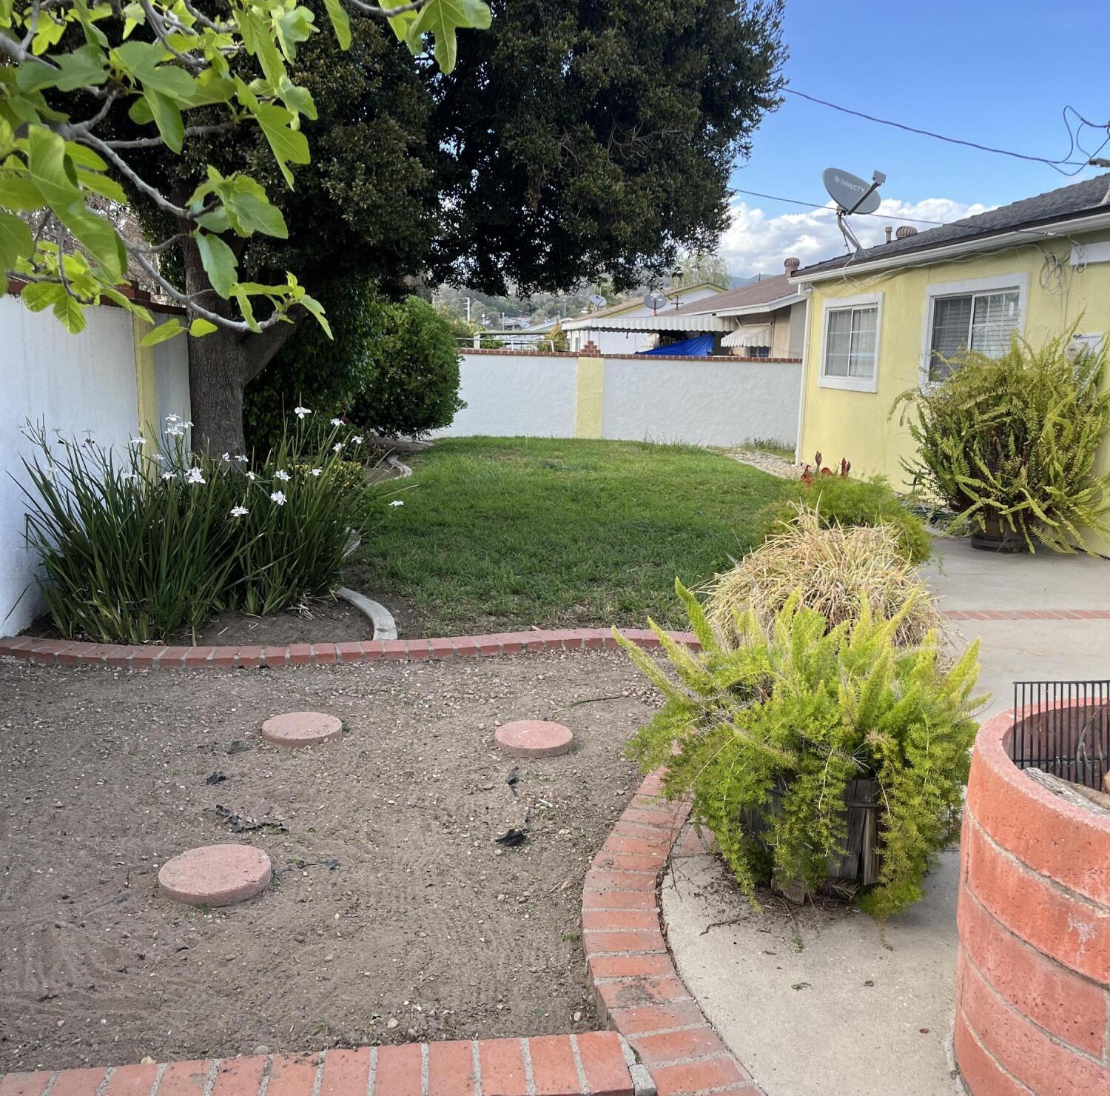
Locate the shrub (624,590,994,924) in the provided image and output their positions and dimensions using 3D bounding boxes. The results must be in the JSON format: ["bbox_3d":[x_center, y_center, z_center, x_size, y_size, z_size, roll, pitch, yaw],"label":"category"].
[{"bbox_3d":[0.729,0.517,3.300,1.000,0.770,0.920,1,10,-5],"label":"shrub"}]

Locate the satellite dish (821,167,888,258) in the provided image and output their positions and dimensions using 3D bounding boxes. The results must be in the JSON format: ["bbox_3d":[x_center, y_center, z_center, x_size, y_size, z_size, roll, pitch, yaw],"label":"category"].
[{"bbox_3d":[3.401,-3.807,12.600,0.720,1.030,0.680,-6,13,-35],"label":"satellite dish"}]

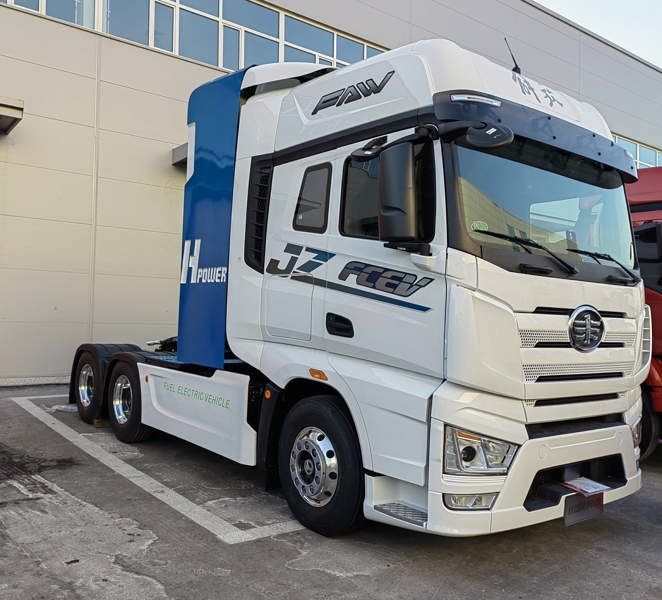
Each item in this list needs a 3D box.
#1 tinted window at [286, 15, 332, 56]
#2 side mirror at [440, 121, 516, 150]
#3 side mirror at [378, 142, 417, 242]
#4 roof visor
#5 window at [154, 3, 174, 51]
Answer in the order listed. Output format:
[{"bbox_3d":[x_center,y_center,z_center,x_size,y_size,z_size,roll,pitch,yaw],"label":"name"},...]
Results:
[{"bbox_3d":[-0.539,-6.800,16.156,1.540,0.680,0.060,3,-4,-36],"label":"tinted window"},{"bbox_3d":[0.812,-0.935,3.502,0.270,0.160,0.400,3,-1,-37],"label":"side mirror"},{"bbox_3d":[0.368,-0.580,3.383,0.215,0.530,0.130,3,-1,-29],"label":"side mirror"},{"bbox_3d":[1.572,-1.090,4.283,2.130,0.270,0.350,3,-1,-37],"label":"roof visor"},{"bbox_3d":[-3.683,-6.018,13.781,0.440,1.020,0.060,3,-4,-36],"label":"window"}]

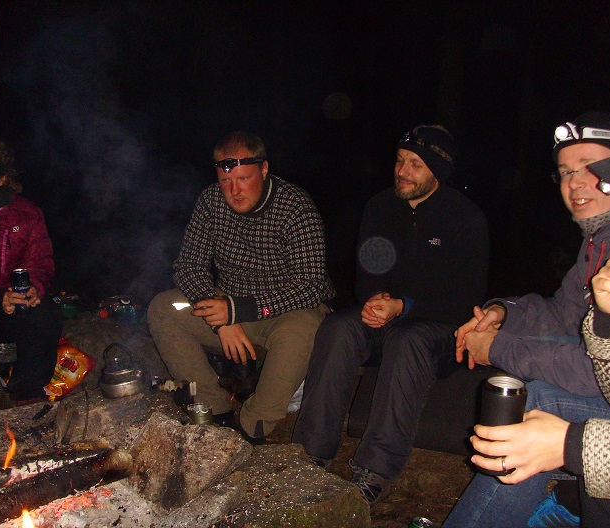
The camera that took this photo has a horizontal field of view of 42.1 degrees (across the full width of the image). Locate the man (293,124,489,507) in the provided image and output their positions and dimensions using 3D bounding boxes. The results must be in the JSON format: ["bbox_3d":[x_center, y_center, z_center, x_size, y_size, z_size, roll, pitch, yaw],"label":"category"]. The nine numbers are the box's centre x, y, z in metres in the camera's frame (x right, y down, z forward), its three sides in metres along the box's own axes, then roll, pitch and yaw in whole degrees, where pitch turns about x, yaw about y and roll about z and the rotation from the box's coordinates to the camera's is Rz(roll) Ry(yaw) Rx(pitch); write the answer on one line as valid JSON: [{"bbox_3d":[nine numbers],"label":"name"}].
[{"bbox_3d":[0.331,0.105,2.703,0.500,1.160,0.810,4,8,28],"label":"man"}]

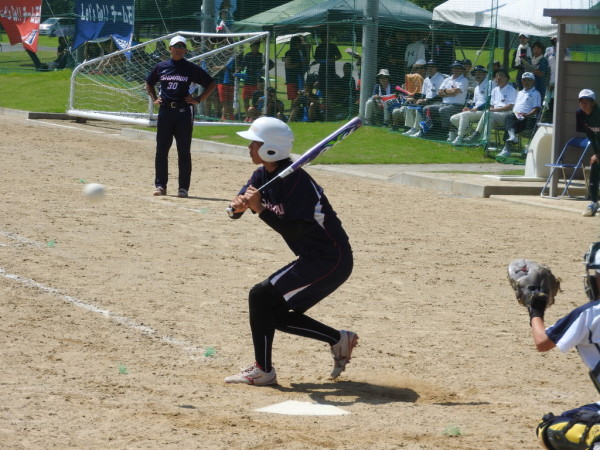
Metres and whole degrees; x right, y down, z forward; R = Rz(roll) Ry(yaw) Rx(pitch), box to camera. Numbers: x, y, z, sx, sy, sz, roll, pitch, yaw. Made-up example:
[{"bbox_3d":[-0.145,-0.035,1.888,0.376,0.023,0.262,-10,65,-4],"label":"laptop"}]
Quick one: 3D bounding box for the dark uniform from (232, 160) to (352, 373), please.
[{"bbox_3d":[-0.039,0.217,13.600,0.550,1.080,0.460,0,5,-25],"label":"dark uniform"}]

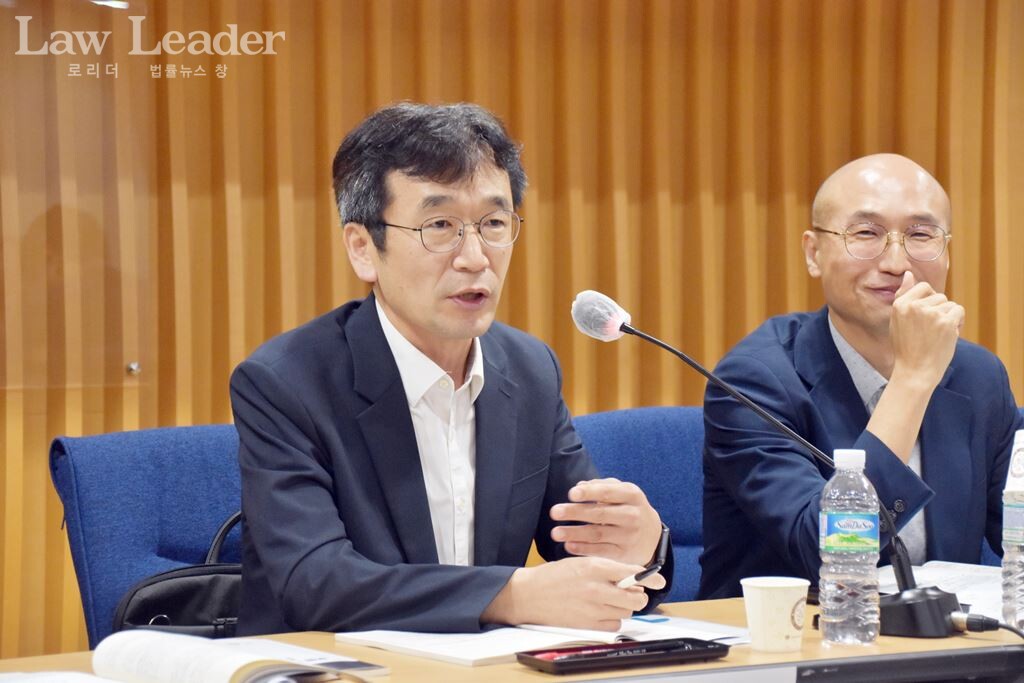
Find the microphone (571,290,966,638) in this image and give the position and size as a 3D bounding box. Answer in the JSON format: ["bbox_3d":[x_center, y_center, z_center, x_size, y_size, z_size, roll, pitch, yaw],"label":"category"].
[{"bbox_3d":[0.275,0.129,3.167,0.425,0.365,0.120,1,3,13],"label":"microphone"}]

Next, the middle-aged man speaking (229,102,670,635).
[{"bbox_3d":[-0.058,0.383,3.286,0.550,1.290,0.680,-2,4,-29],"label":"middle-aged man speaking"}]

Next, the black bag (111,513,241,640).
[{"bbox_3d":[-0.274,0.383,3.521,0.400,0.345,0.120,-2,4,-29],"label":"black bag"}]

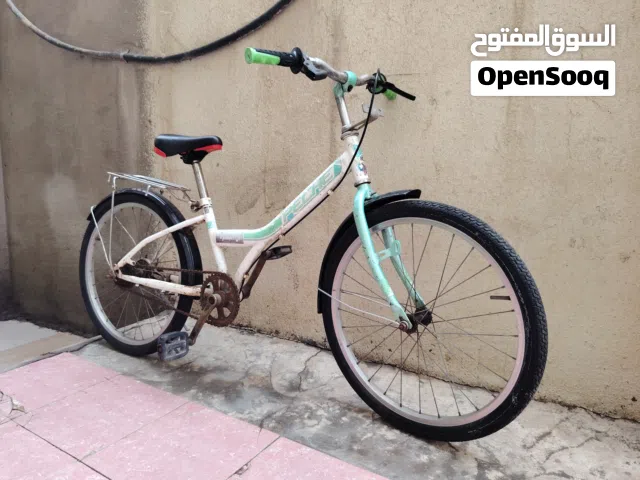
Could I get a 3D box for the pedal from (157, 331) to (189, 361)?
[{"bbox_3d":[-0.421,0.304,1.268,0.028,0.064,0.096,-5,0,29],"label":"pedal"}]

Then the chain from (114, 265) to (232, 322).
[{"bbox_3d":[-0.467,0.162,1.395,0.540,0.150,0.022,5,4,29],"label":"chain"}]

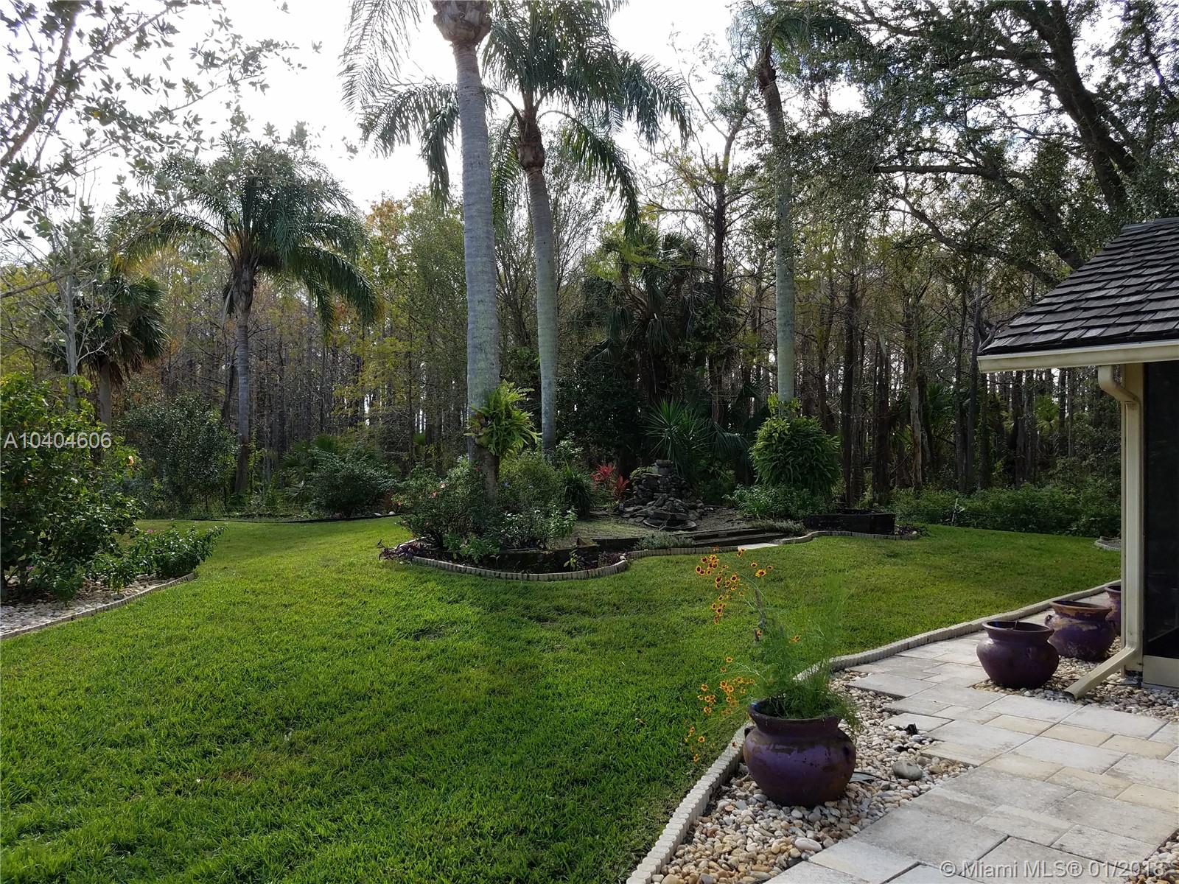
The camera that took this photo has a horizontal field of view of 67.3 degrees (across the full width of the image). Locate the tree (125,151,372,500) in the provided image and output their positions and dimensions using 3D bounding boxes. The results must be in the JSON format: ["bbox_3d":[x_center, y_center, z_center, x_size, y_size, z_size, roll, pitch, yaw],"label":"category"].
[{"bbox_3d":[-8.501,-2.911,22.300,6.200,9.200,6.000,1,-1,-21],"label":"tree"}]

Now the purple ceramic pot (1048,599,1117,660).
[{"bbox_3d":[4.082,1.571,7.350,0.500,0.420,0.500,1,-1,0],"label":"purple ceramic pot"}]

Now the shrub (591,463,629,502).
[{"bbox_3d":[0.344,0.729,15.400,0.660,0.740,0.600,0,-1,0],"label":"shrub"}]

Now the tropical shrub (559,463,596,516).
[{"bbox_3d":[-0.221,0.911,17.000,0.750,1.030,0.750,1,-1,0],"label":"tropical shrub"}]

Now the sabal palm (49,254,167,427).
[{"bbox_3d":[-13.639,-1.703,25.000,3.500,7.200,3.500,1,-1,0],"label":"sabal palm"}]

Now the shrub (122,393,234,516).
[{"bbox_3d":[-9.985,0.324,21.500,2.850,2.950,2.600,1,-1,-24],"label":"shrub"}]

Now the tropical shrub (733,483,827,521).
[{"bbox_3d":[3.403,1.090,16.000,1.750,0.680,1.250,0,-1,6],"label":"tropical shrub"}]

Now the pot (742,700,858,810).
[{"bbox_3d":[0.970,1.439,4.100,0.500,0.410,0.500,1,-1,0],"label":"pot"}]

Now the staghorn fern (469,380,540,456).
[{"bbox_3d":[-1.251,-0.331,13.000,1.050,1.120,0.850,1,-1,-18],"label":"staghorn fern"}]

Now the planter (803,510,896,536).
[{"bbox_3d":[5.407,1.713,18.400,1.820,0.430,1.000,1,-1,-3],"label":"planter"}]

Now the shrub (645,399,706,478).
[{"bbox_3d":[1.546,0.190,15.900,1.200,1.950,1.150,0,-1,0],"label":"shrub"}]

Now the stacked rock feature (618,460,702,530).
[{"bbox_3d":[1.178,0.885,14.800,1.420,1.120,1.400,1,-1,-11],"label":"stacked rock feature"}]

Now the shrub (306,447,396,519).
[{"bbox_3d":[-5.938,0.995,22.000,2.150,1.700,2.000,1,-1,0],"label":"shrub"}]

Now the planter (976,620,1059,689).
[{"bbox_3d":[2.950,1.466,6.100,0.565,0.395,0.565,0,-1,24],"label":"planter"}]

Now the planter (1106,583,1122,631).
[{"bbox_3d":[4.791,1.501,7.800,0.560,0.390,0.560,0,-1,30],"label":"planter"}]

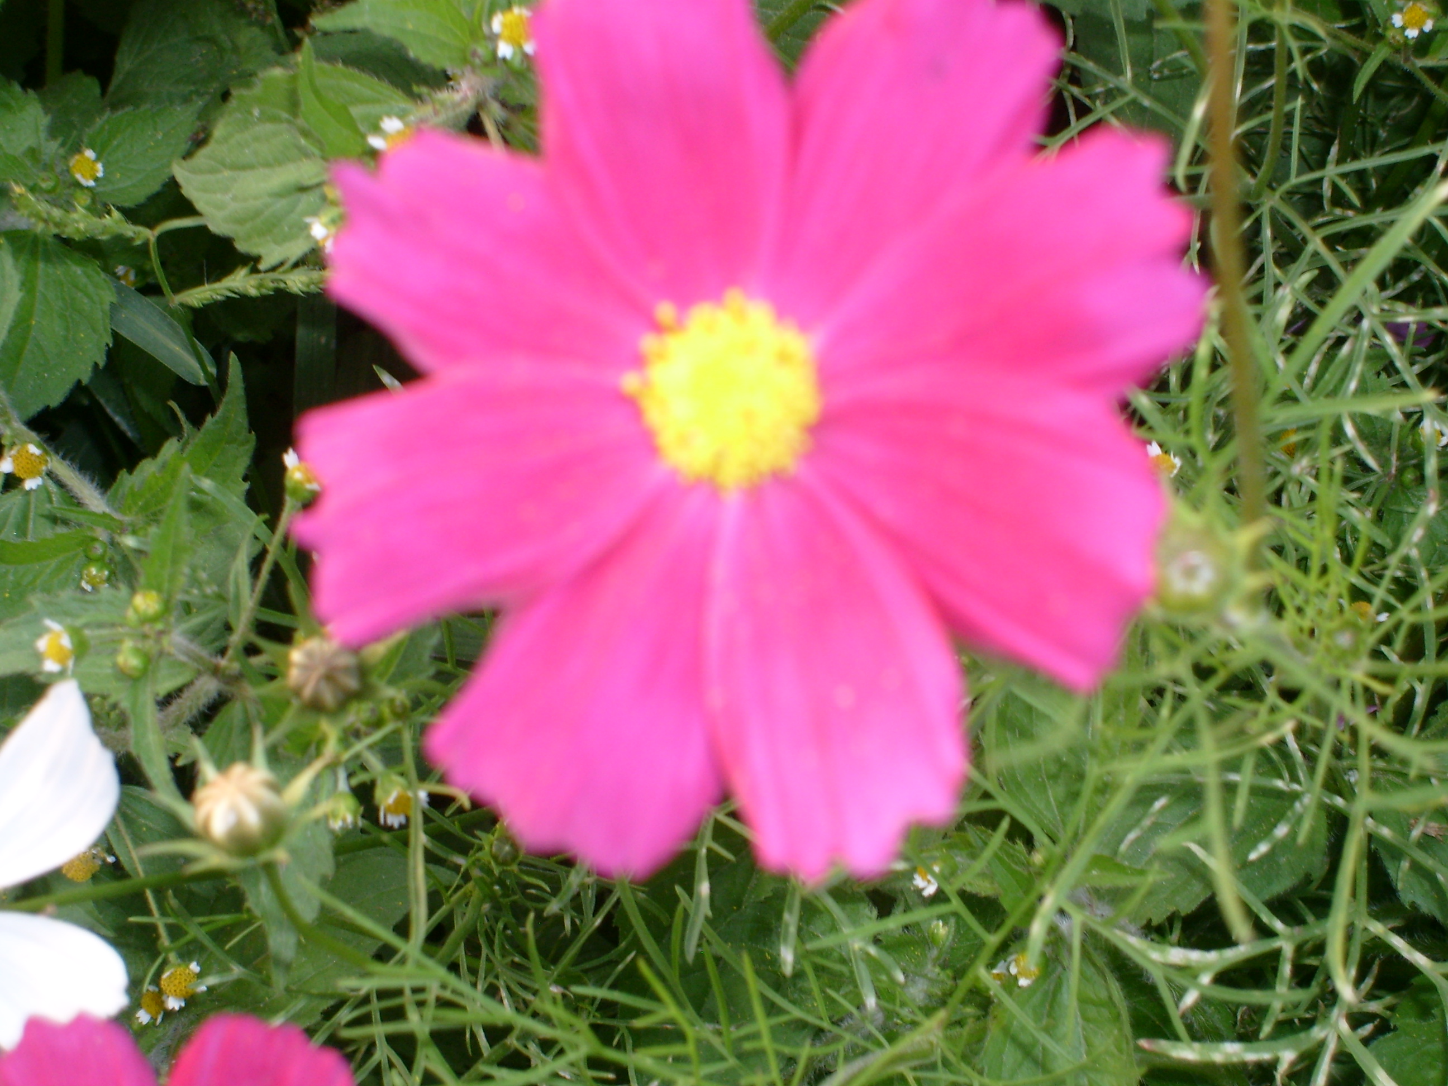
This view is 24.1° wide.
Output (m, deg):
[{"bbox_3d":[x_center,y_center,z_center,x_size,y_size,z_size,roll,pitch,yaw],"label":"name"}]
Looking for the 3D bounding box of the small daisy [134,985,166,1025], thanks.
[{"bbox_3d":[-0.069,0.056,0.410,0.004,0.005,0.003,0,24,13],"label":"small daisy"}]

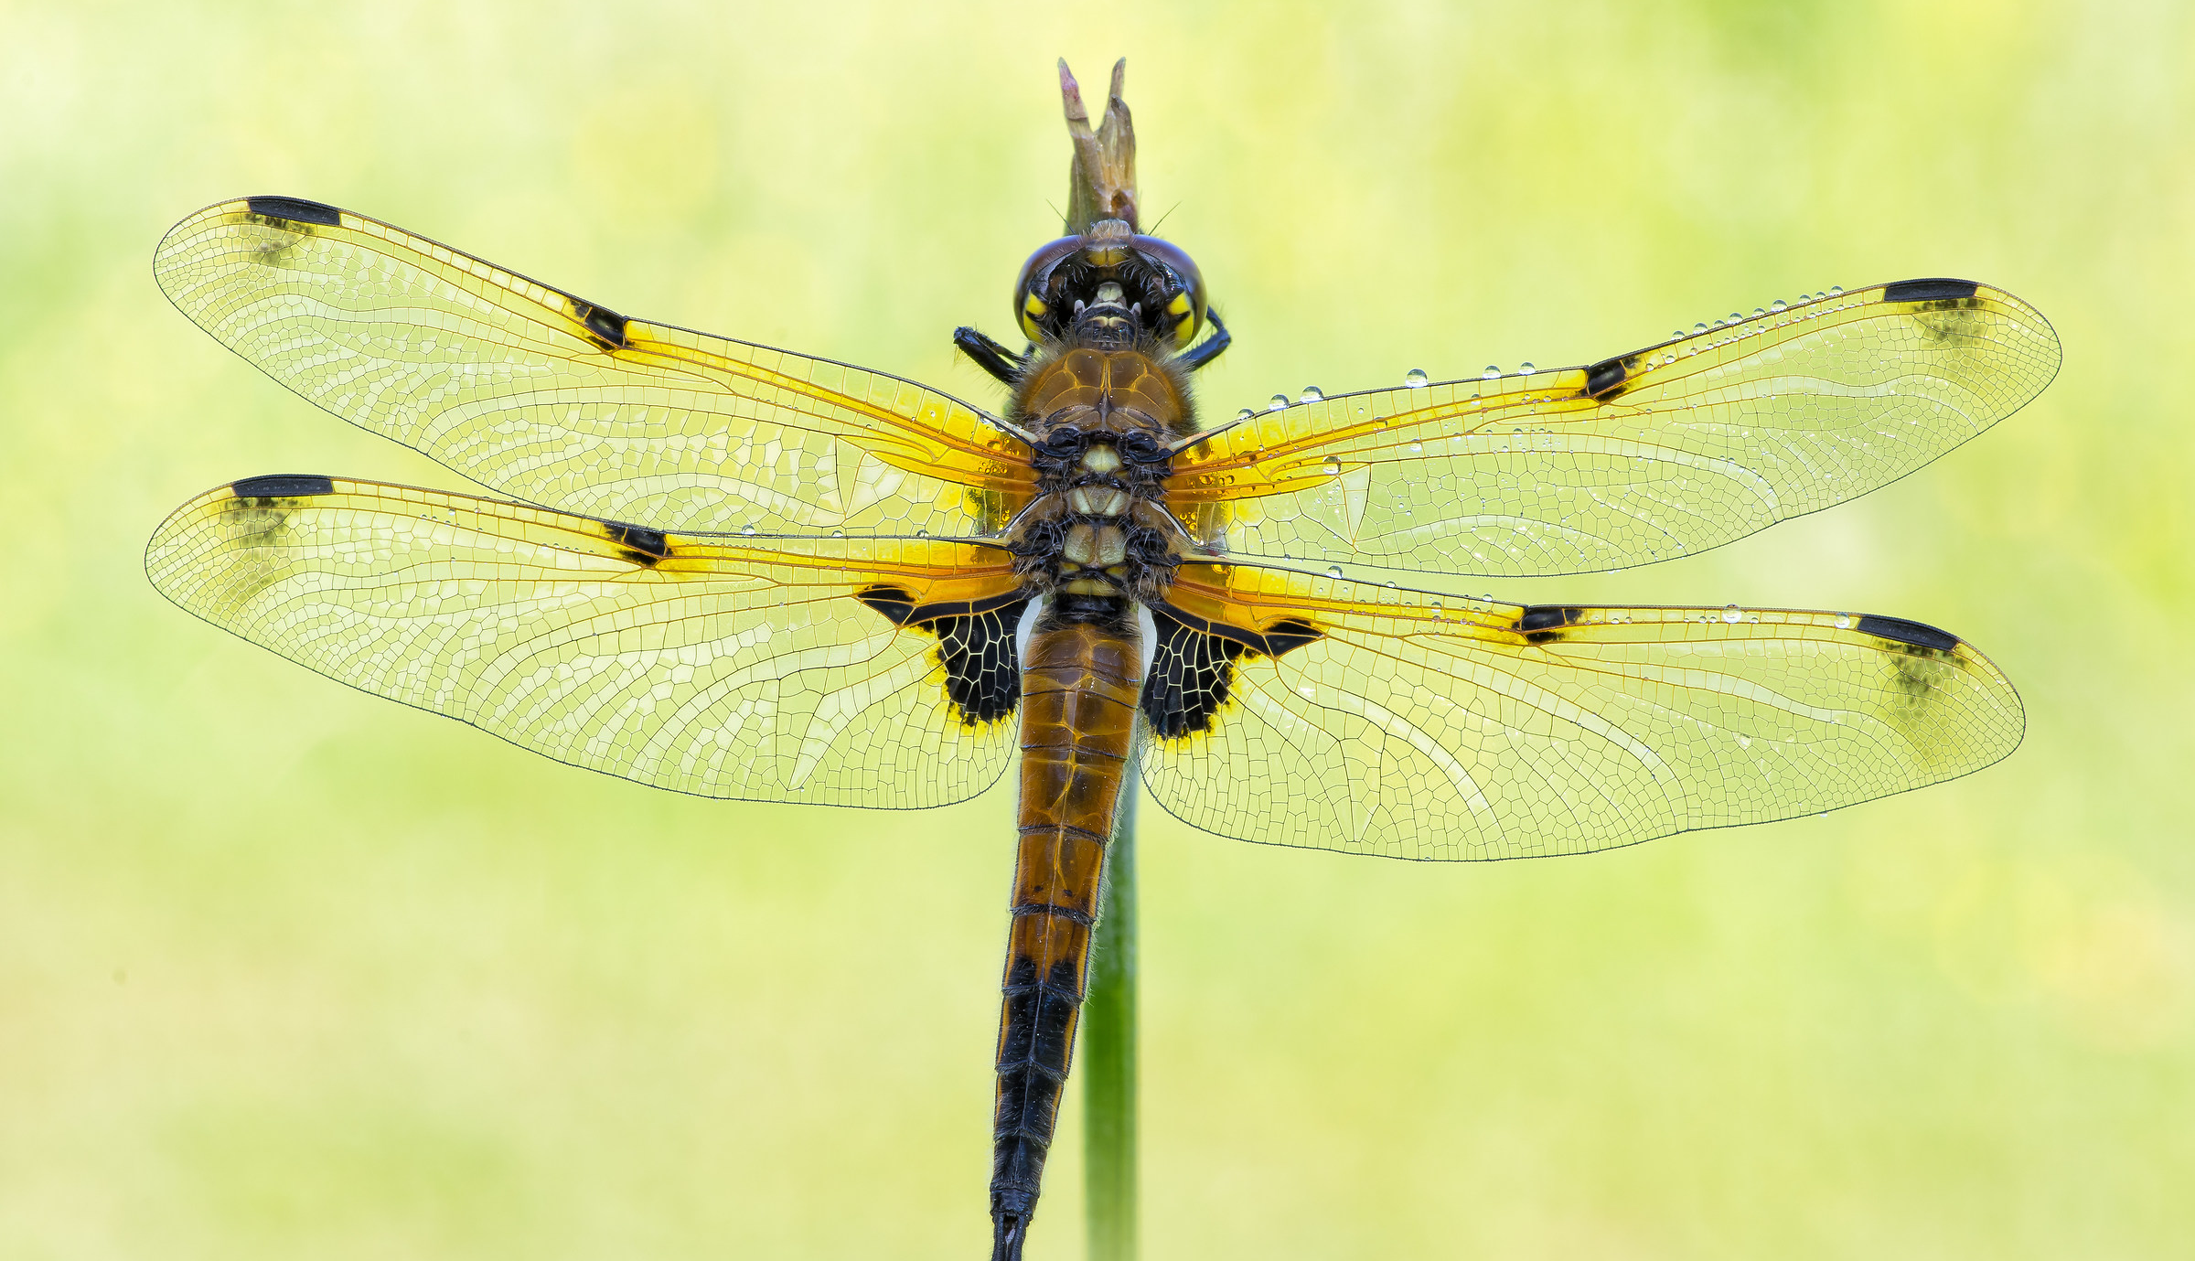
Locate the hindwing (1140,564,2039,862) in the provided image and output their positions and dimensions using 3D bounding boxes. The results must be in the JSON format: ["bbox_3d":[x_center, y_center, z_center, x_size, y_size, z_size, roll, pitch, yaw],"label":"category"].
[{"bbox_3d":[0.020,0.004,0.372,0.036,0.011,0.003,5,0,0],"label":"hindwing"}]

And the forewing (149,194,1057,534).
[{"bbox_3d":[-0.021,-0.009,0.372,0.037,0.009,0.003,16,0,0],"label":"forewing"}]

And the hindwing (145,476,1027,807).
[{"bbox_3d":[-0.021,0.001,0.372,0.036,0.012,0.003,5,0,0],"label":"hindwing"}]

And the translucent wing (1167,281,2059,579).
[{"bbox_3d":[0.021,-0.007,0.372,0.037,0.009,0.003,-11,0,0],"label":"translucent wing"}]

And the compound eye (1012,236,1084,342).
[{"bbox_3d":[-0.002,-0.014,0.373,0.003,0.004,0.004,0,0,0],"label":"compound eye"}]

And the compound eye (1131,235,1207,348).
[{"bbox_3d":[0.003,-0.014,0.373,0.003,0.005,0.004,0,0,0],"label":"compound eye"}]

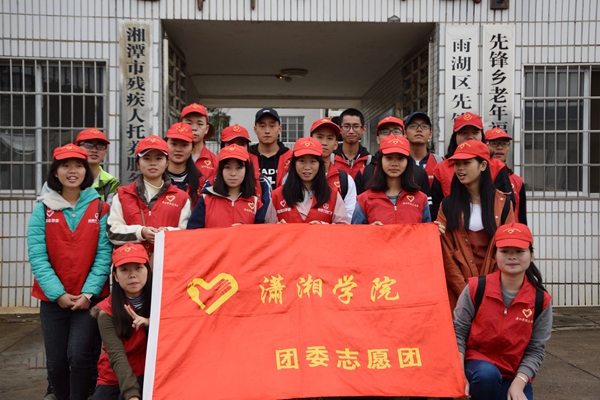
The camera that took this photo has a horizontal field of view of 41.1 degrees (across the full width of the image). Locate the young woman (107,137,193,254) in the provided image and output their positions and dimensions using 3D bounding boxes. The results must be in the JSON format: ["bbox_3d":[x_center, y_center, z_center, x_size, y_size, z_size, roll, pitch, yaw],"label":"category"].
[{"bbox_3d":[-0.871,0.446,4.600,0.520,1.640,0.420,0,0,-3],"label":"young woman"}]

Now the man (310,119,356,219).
[{"bbox_3d":[0.178,0.359,5.000,0.500,1.750,0.350,0,0,11],"label":"man"}]

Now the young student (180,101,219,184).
[{"bbox_3d":[-0.660,0.258,5.200,0.500,1.770,0.330,0,0,-6],"label":"young student"}]

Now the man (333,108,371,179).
[{"bbox_3d":[0.348,0.257,5.400,0.500,1.750,0.330,0,0,0],"label":"man"}]

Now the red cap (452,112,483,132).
[{"bbox_3d":[1.024,-0.471,4.860,0.180,0.125,0.250,0,0,9],"label":"red cap"}]

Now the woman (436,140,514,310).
[{"bbox_3d":[0.982,0.475,4.500,0.500,1.620,0.400,0,0,16],"label":"woman"}]

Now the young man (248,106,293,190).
[{"bbox_3d":[-0.206,0.261,5.400,0.500,1.770,0.330,0,0,-2],"label":"young man"}]

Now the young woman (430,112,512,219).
[{"bbox_3d":[1.061,0.309,4.950,0.500,1.700,0.350,0,0,9],"label":"young woman"}]

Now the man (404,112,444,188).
[{"bbox_3d":[0.807,0.284,5.400,0.500,1.750,0.330,0,0,7],"label":"man"}]

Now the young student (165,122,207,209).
[{"bbox_3d":[-0.752,0.360,4.950,0.470,1.680,0.330,0,0,-6],"label":"young student"}]

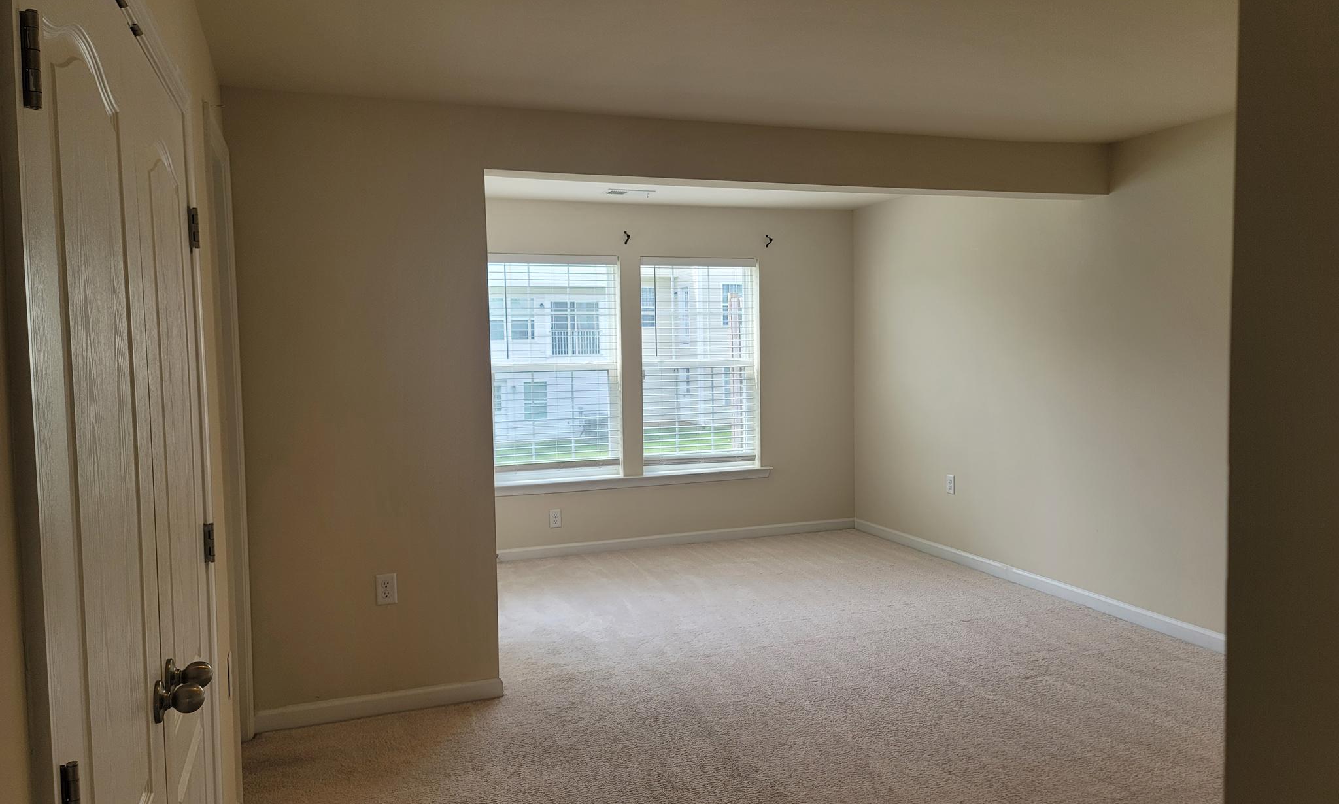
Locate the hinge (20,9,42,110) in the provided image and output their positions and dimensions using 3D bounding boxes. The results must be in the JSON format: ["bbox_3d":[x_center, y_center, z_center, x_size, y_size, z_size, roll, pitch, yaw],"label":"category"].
[{"bbox_3d":[-0.624,-0.334,0.944,0.013,0.092,0.018,-2,4,-20],"label":"hinge"}]

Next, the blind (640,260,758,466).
[{"bbox_3d":[0.208,-0.292,6.923,0.889,1.461,0.060,-2,4,-20],"label":"blind"}]

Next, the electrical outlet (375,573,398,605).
[{"bbox_3d":[-1.114,0.739,3.814,0.073,0.117,0.008,-2,4,-20],"label":"electrical outlet"}]

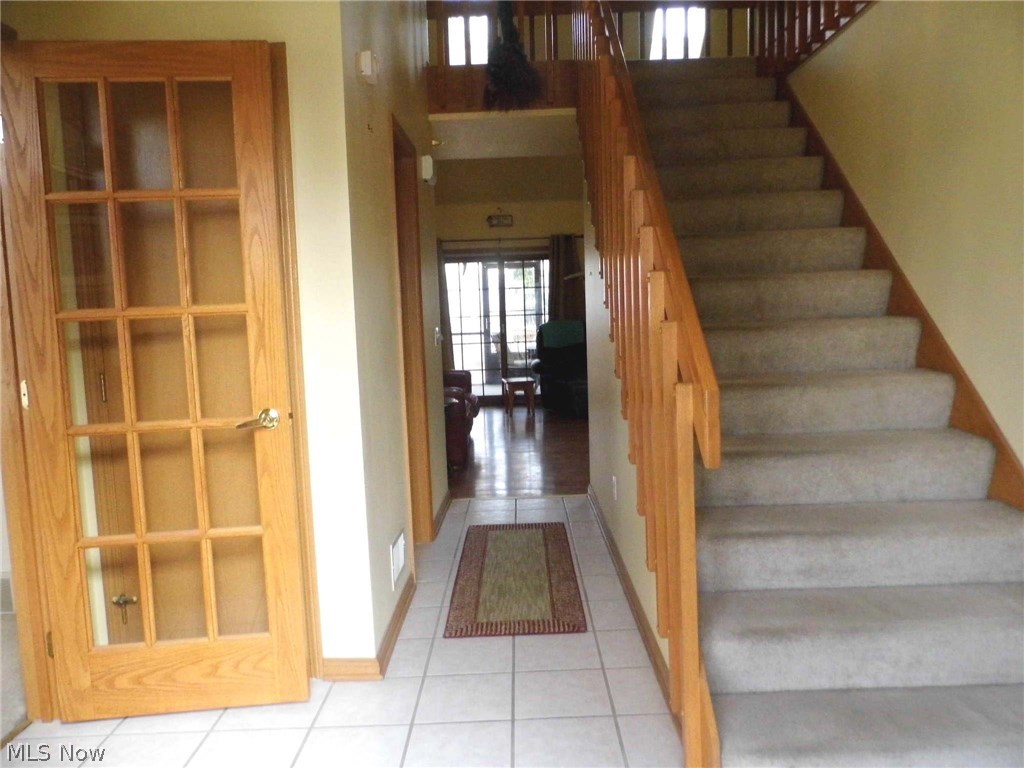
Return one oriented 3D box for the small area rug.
[{"bbox_3d":[0.020,0.877,3.535,0.544,0.010,1.467,-2,5,1],"label":"small area rug"}]

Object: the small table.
[{"bbox_3d":[0.089,0.164,8.856,0.340,0.410,0.420,-3,6,-9],"label":"small table"}]

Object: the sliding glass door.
[{"bbox_3d":[-0.188,-0.755,10.076,1.700,2.030,0.100,-2,5,1],"label":"sliding glass door"}]

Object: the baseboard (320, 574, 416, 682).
[{"bbox_3d":[-0.537,0.925,2.921,0.210,0.078,0.860,-2,5,1],"label":"baseboard"}]

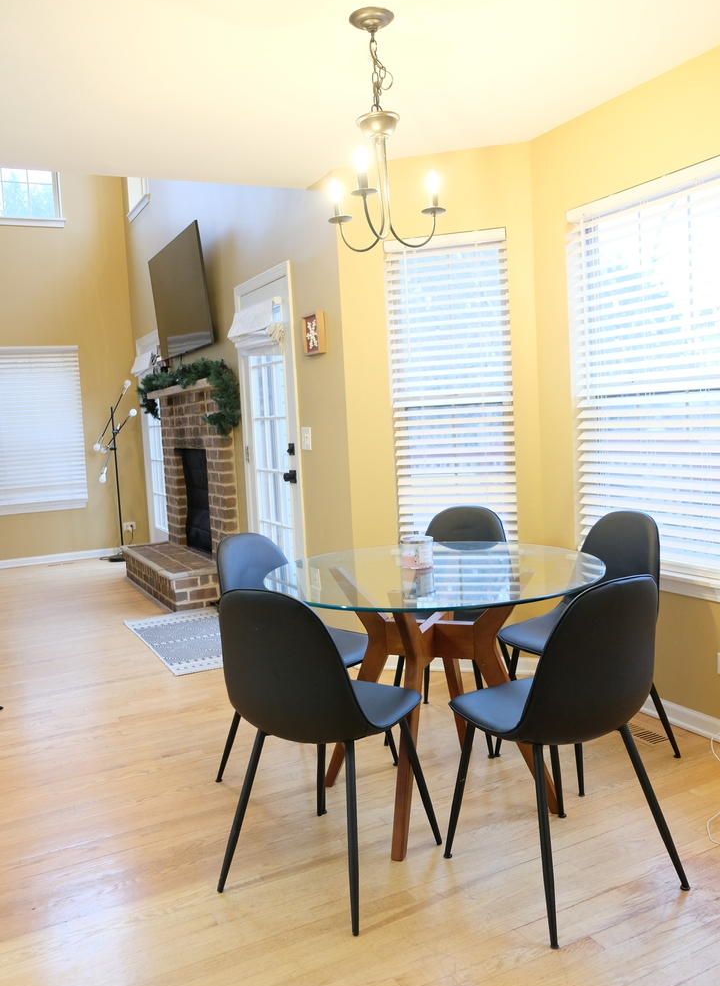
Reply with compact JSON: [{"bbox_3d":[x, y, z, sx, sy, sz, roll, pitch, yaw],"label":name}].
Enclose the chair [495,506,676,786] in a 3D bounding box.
[{"bbox_3d":[0.801,0.517,2.886,0.540,0.860,0.455,-6,6,-30],"label":"chair"}]

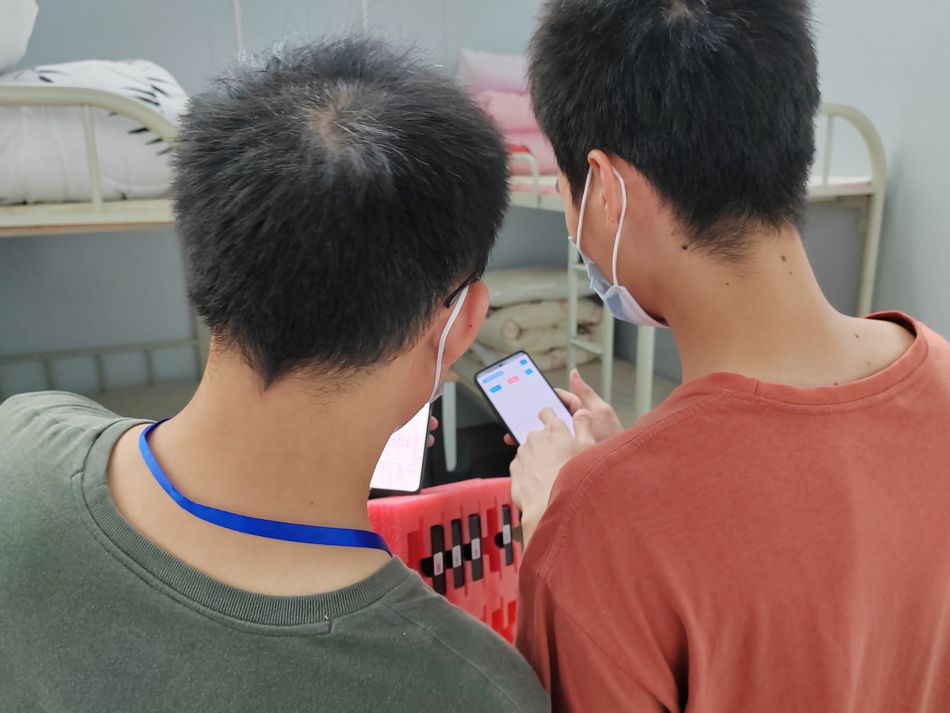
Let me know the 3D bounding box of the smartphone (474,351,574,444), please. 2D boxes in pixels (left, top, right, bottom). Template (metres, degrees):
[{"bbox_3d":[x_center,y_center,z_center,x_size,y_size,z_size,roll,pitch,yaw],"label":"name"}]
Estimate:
[{"bbox_3d":[0.068,0.066,0.871,0.075,0.009,0.162,-26,59,-15],"label":"smartphone"}]

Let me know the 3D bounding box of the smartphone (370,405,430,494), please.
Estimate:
[{"bbox_3d":[-0.088,0.078,0.821,0.075,0.009,0.162,5,54,0],"label":"smartphone"}]

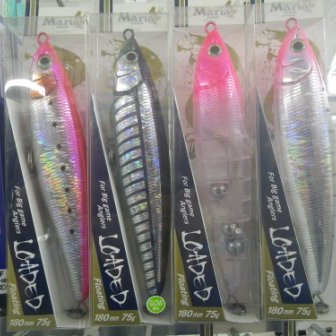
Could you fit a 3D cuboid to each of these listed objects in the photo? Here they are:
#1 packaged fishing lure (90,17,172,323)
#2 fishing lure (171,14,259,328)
[{"bbox_3d":[-0.024,0.000,0.252,0.053,0.203,0.031,-1,-1,-1],"label":"packaged fishing lure"},{"bbox_3d":[0.031,-0.004,0.248,0.053,0.203,0.031,-1,-2,2],"label":"fishing lure"}]

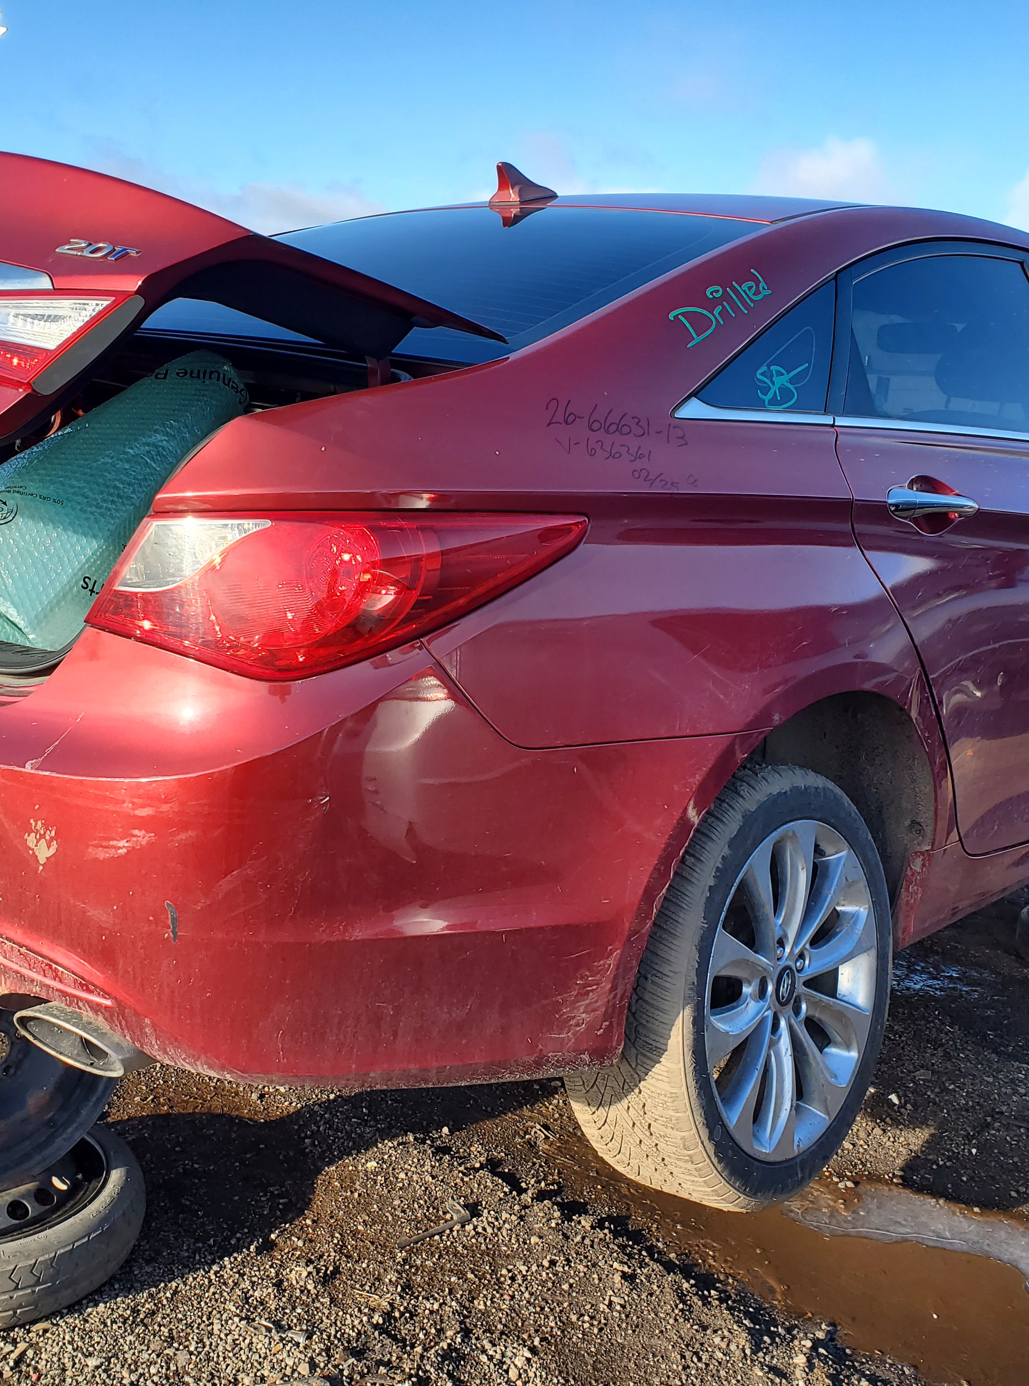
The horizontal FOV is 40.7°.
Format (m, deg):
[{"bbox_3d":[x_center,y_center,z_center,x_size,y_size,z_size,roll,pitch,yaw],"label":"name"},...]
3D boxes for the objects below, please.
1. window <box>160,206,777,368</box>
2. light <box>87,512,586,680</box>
[{"bbox_3d":[-0.244,-0.715,2.310,1.240,0.100,0.720,17,39,43],"label":"window"},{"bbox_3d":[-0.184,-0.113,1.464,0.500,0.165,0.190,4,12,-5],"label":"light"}]

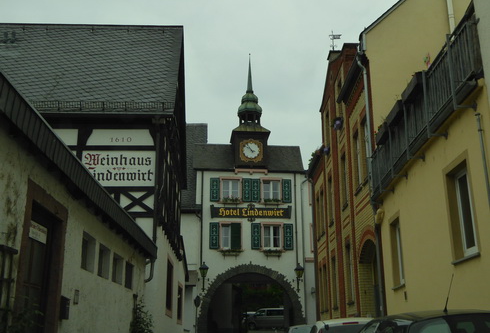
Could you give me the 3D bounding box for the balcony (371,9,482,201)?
[{"bbox_3d":[3.384,-0.708,10.830,0.650,1.196,7.082,-1,-16,1],"label":"balcony"}]

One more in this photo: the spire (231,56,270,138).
[{"bbox_3d":[0.326,-4.280,34.349,2.200,5.600,2.150,1,-16,-5],"label":"spire"}]

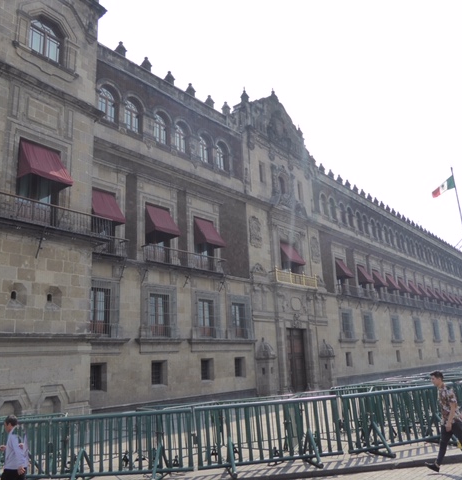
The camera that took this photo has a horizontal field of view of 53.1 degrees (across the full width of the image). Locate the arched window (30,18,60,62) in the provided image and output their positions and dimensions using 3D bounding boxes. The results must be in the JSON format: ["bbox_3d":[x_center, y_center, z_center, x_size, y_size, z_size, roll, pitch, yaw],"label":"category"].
[{"bbox_3d":[-9.099,-9.945,22.777,0.350,2.200,1.670,-16,-19,36],"label":"arched window"}]

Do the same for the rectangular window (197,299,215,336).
[{"bbox_3d":[-1.451,4.916,28.570,0.250,2.300,1.420,-15,-19,36],"label":"rectangular window"}]

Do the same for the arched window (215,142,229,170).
[{"bbox_3d":[-0.689,-5.642,31.619,0.320,2.148,1.334,-15,-19,36],"label":"arched window"}]

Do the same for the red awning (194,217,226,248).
[{"bbox_3d":[-1.361,-0.472,29.539,1.070,1.820,1.750,-14,-19,37],"label":"red awning"}]

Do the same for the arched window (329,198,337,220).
[{"bbox_3d":[9.572,-2.855,44.124,0.320,2.148,1.334,-15,-19,36],"label":"arched window"}]

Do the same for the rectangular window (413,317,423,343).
[{"bbox_3d":[24.361,11.674,59.991,0.300,2.850,2.200,-15,-19,36],"label":"rectangular window"}]

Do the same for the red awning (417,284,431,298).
[{"bbox_3d":[26.061,6.797,62.329,0.820,1.800,1.880,-16,-19,36],"label":"red awning"}]

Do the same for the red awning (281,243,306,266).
[{"bbox_3d":[4.826,1.134,35.899,0.850,1.750,2.120,-16,-19,36],"label":"red awning"}]

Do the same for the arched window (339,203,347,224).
[{"bbox_3d":[11.758,-2.642,48.548,0.250,2.200,1.400,-14,-19,37],"label":"arched window"}]

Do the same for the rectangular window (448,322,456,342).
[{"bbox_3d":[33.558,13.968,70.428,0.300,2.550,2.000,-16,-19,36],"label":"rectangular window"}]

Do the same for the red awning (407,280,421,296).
[{"bbox_3d":[22.902,5.908,57.557,0.850,1.620,1.700,-15,-19,36],"label":"red awning"}]

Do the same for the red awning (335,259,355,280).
[{"bbox_3d":[10.378,2.526,42.287,0.850,1.620,1.700,-15,-19,36],"label":"red awning"}]

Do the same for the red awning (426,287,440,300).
[{"bbox_3d":[27.612,7.179,63.300,0.850,1.620,1.700,-15,-19,36],"label":"red awning"}]

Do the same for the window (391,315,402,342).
[{"bbox_3d":[19.293,10.291,53.825,0.300,2.850,2.200,-15,-19,36],"label":"window"}]

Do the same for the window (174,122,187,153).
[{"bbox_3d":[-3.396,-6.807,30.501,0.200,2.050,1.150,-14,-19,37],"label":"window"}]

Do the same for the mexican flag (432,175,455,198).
[{"bbox_3d":[48.819,-12.225,106.309,4.890,4.344,0.600,-12,-17,27],"label":"mexican flag"}]

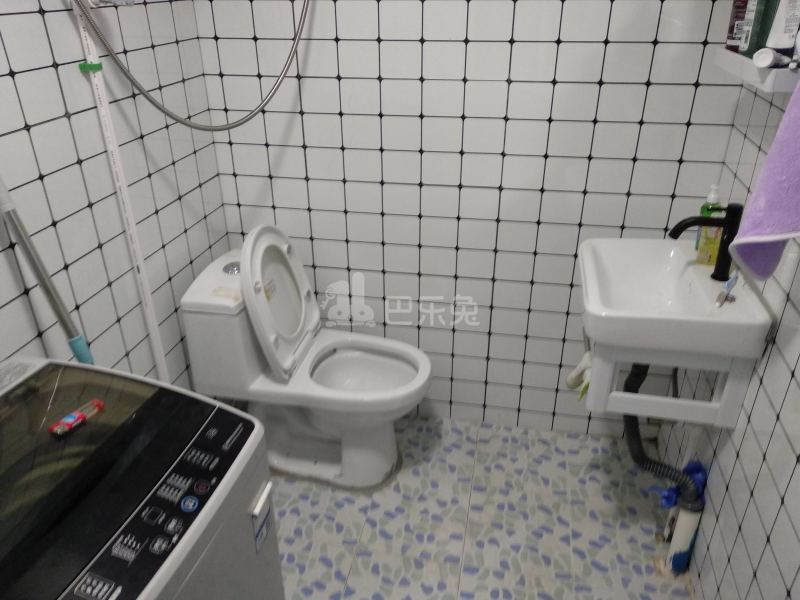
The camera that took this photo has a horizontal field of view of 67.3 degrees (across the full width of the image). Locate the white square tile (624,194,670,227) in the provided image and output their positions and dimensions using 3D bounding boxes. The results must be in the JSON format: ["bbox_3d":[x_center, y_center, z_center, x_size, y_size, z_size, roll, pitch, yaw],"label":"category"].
[{"bbox_3d":[0.713,-0.252,1.732,0.118,0.098,0.010,5,28,10],"label":"white square tile"}]

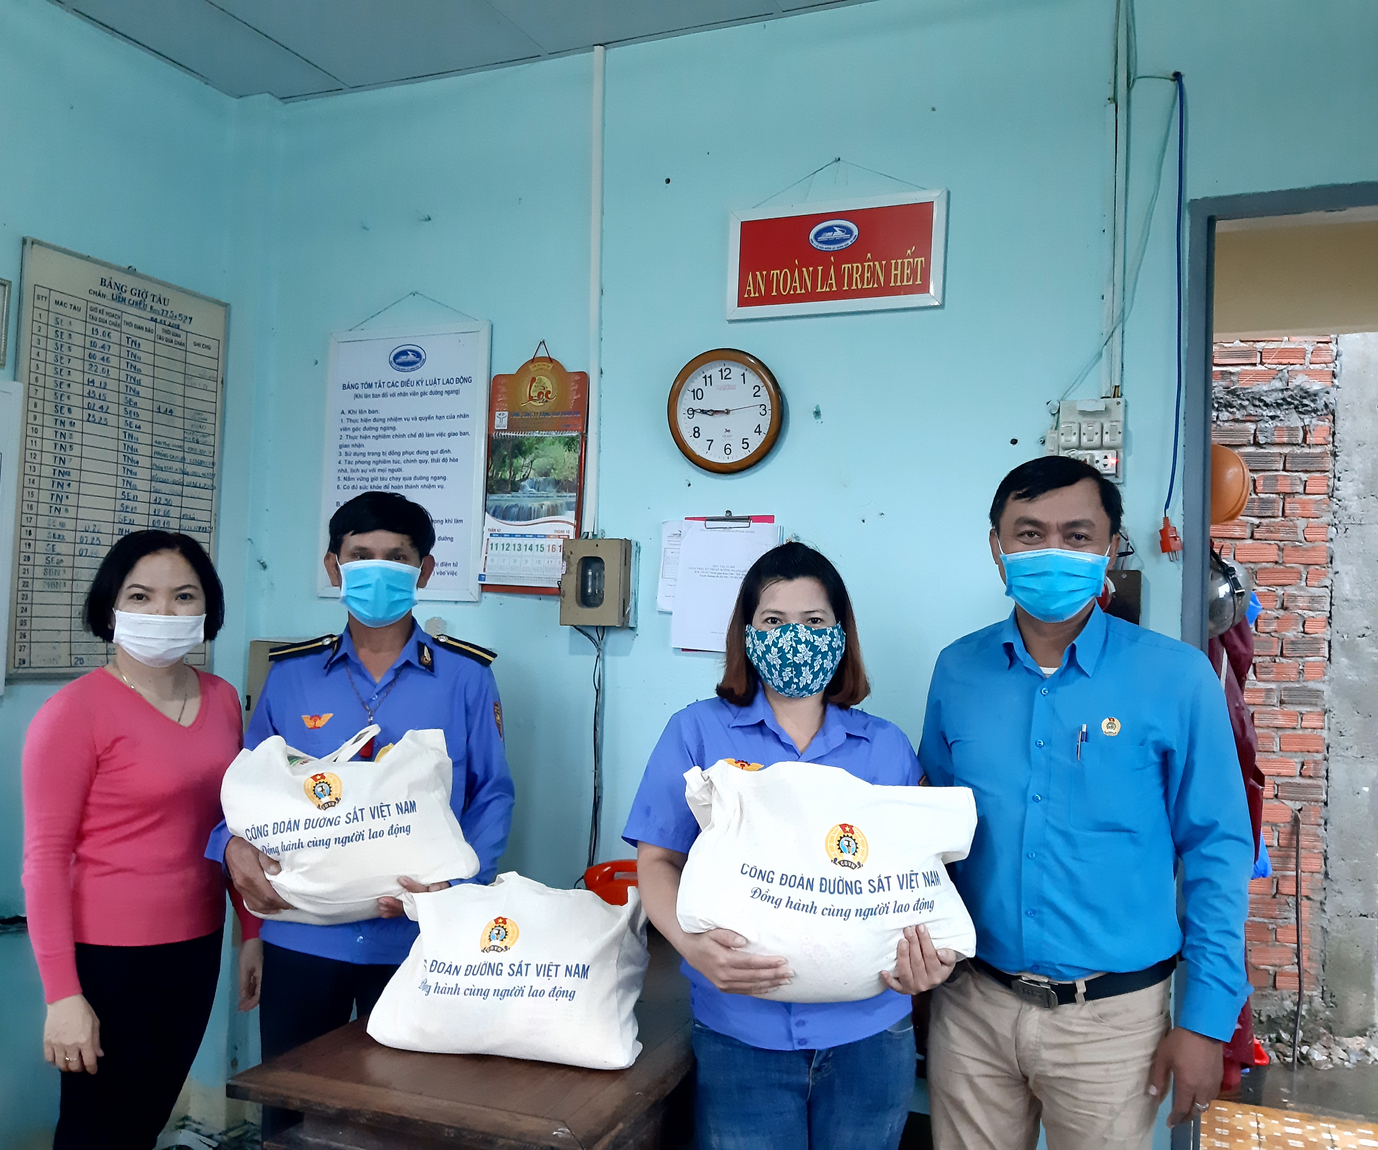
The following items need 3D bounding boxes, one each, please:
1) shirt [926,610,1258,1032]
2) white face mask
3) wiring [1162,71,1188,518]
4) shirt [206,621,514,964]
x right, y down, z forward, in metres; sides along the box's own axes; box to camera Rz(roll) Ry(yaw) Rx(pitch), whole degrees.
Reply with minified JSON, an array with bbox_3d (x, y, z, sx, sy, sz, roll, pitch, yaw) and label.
[{"bbox_3d":[0.576,0.351,1.750,0.480,0.600,0.290,1,-2,27],"label":"shirt"},{"bbox_3d":[-0.820,0.099,1.850,0.140,0.092,0.080,2,-2,-22],"label":"white face mask"},{"bbox_3d":[0.958,-0.551,2.358,0.035,0.890,0.030,1,-2,23],"label":"wiring"},{"bbox_3d":[-0.549,0.357,2.010,0.490,0.575,0.350,2,-1,-13],"label":"shirt"}]

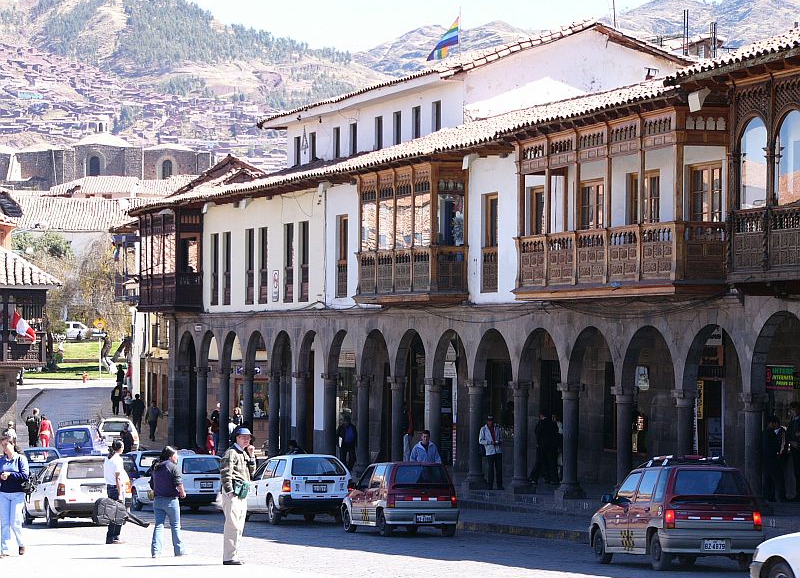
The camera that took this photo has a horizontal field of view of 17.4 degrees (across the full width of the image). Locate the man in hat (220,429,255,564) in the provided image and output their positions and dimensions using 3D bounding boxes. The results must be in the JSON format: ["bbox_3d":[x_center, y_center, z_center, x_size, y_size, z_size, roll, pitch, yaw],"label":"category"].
[{"bbox_3d":[-2.140,2.700,34.100,0.360,1.790,0.480,-1,-1,34],"label":"man in hat"}]

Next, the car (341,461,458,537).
[{"bbox_3d":[-0.049,3.929,49.220,1.400,1.395,3.340,1,-3,-17],"label":"car"}]

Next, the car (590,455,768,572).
[{"bbox_3d":[3.730,3.070,36.000,1.420,1.480,3.360,0,-3,-12],"label":"car"}]

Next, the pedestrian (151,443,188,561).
[{"bbox_3d":[-3.250,3.000,36.900,0.500,1.580,0.420,-1,-1,41],"label":"pedestrian"}]

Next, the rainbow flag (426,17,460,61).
[{"bbox_3d":[1.366,-7.866,82.000,1.068,1.444,0.350,0,-1,-9],"label":"rainbow flag"}]

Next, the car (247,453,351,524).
[{"bbox_3d":[-2.531,4.393,57.327,1.680,1.460,4.260,0,-3,-20],"label":"car"}]

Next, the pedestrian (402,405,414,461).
[{"bbox_3d":[0.180,3.680,63.500,0.460,1.720,0.360,-1,-1,37],"label":"pedestrian"}]

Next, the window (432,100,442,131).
[{"bbox_3d":[1.050,-4.501,68.275,0.150,0.849,0.779,0,-1,-19],"label":"window"}]

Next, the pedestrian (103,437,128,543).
[{"bbox_3d":[-4.420,3.160,40.500,0.360,1.630,0.450,1,-1,-38],"label":"pedestrian"}]

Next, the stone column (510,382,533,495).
[{"bbox_3d":[2.647,3.241,56.884,0.480,2.440,0.480,0,-1,0],"label":"stone column"}]

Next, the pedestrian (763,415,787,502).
[{"bbox_3d":[7.385,3.343,51.500,0.500,1.690,0.380,1,-1,-10],"label":"pedestrian"}]

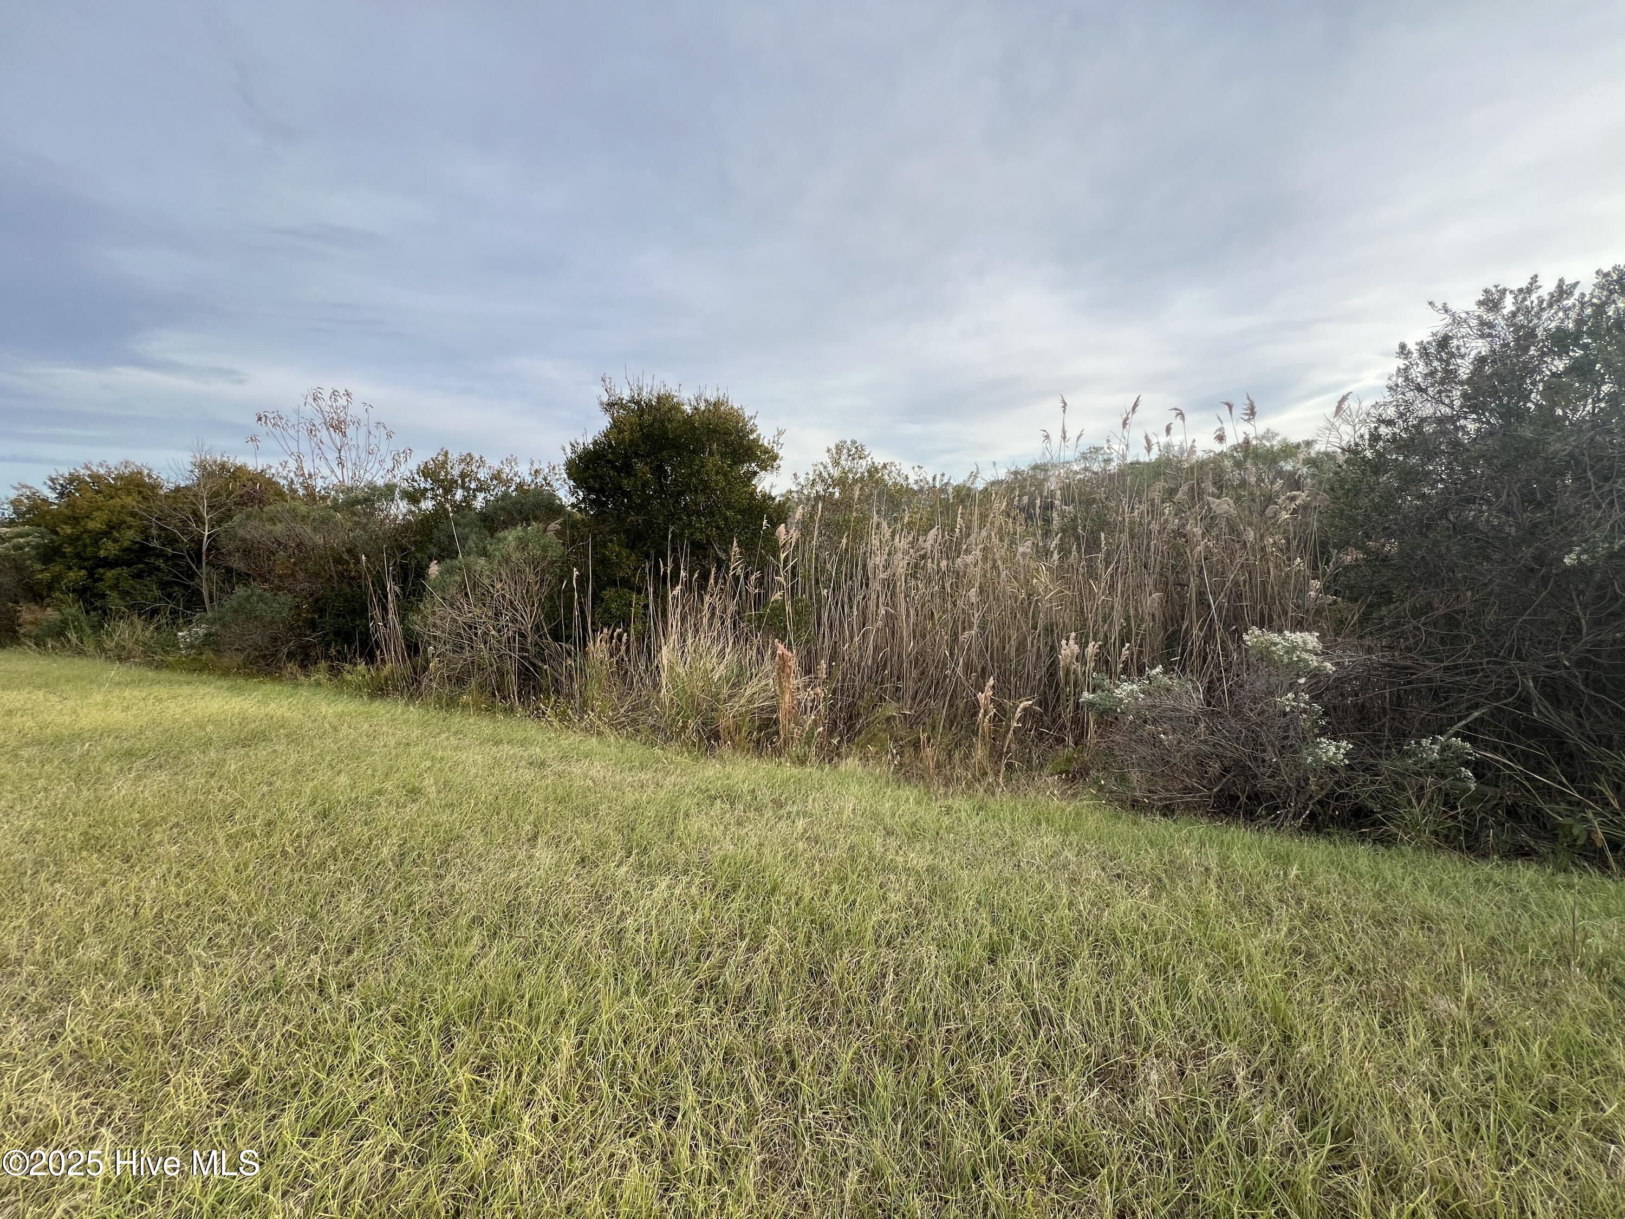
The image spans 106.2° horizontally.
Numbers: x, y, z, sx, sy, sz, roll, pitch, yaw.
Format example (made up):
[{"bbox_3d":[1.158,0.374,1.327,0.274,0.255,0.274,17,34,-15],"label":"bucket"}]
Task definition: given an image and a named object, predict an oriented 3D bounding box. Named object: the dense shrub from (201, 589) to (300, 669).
[{"bbox_3d":[-10.600,0.360,11.500,1.800,1.500,1.600,0,2,0],"label":"dense shrub"}]

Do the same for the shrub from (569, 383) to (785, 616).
[{"bbox_3d":[-2.050,-1.180,9.000,3.200,4.300,3.000,0,2,0],"label":"shrub"}]

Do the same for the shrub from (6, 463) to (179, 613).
[{"bbox_3d":[-18.900,-1.600,16.000,3.800,4.200,3.500,0,2,0],"label":"shrub"}]

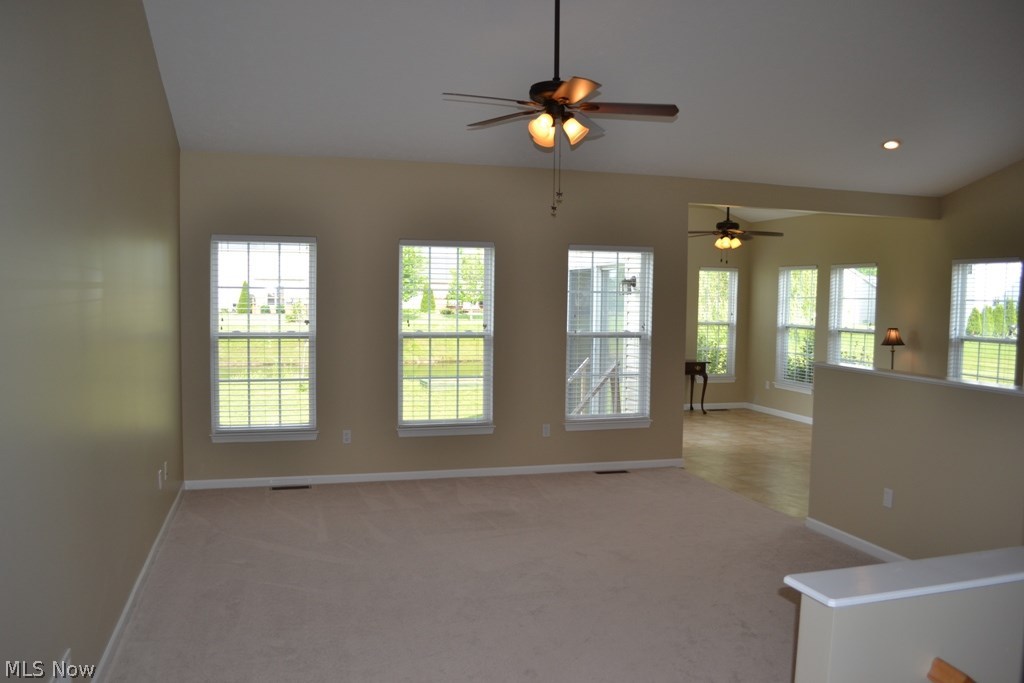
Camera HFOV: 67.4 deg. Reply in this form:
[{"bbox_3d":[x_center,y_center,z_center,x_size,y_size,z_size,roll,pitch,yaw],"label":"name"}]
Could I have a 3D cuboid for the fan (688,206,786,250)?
[{"bbox_3d":[2.584,-1.420,9.178,1.320,0.650,1.320,0,4,-17],"label":"fan"}]

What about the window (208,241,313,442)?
[{"bbox_3d":[-2.016,-0.017,6.270,0.840,1.675,0.110,0,4,-17],"label":"window"}]

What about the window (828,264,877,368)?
[{"bbox_3d":[4.105,-0.098,9.243,0.110,1.649,0.807,0,4,-17],"label":"window"}]

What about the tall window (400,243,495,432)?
[{"bbox_3d":[-0.563,-0.019,6.676,0.859,1.675,0.110,0,4,-17],"label":"tall window"}]

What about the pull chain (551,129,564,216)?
[{"bbox_3d":[0.249,-0.924,4.199,0.066,0.472,0.050,0,4,-17],"label":"pull chain"}]

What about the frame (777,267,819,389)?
[{"bbox_3d":[3.802,-0.163,10.246,0.110,1.657,0.807,0,4,-17],"label":"frame"}]

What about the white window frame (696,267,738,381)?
[{"bbox_3d":[2.951,-0.227,11.055,0.654,1.646,0.110,0,4,-17],"label":"white window frame"}]

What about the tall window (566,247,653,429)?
[{"bbox_3d":[0.913,-0.021,7.081,0.867,1.675,0.110,0,4,-17],"label":"tall window"}]

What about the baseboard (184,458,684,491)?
[{"bbox_3d":[-0.471,1.162,6.746,4.444,0.080,0.018,0,4,-17],"label":"baseboard"}]

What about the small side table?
[{"bbox_3d":[2.416,0.639,10.693,0.600,0.735,0.420,0,4,-17],"label":"small side table"}]

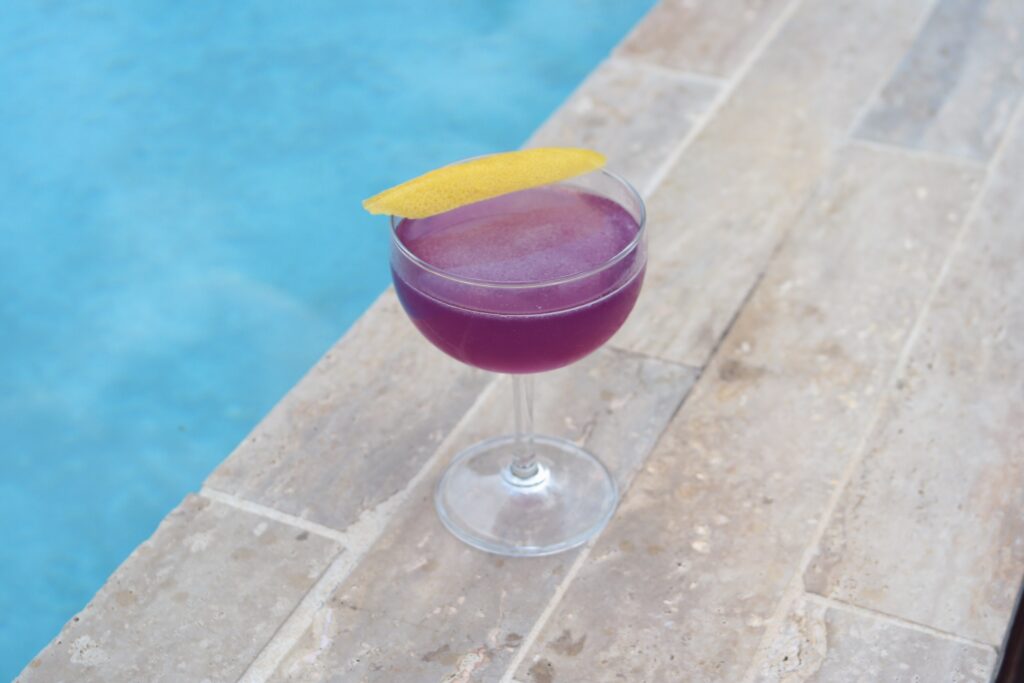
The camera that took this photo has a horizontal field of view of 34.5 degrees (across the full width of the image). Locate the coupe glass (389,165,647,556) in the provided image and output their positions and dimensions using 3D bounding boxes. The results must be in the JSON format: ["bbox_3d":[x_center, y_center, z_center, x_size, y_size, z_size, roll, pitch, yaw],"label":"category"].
[{"bbox_3d":[0.004,0.009,0.692,0.102,0.146,0.102,-2,37,0],"label":"coupe glass"}]

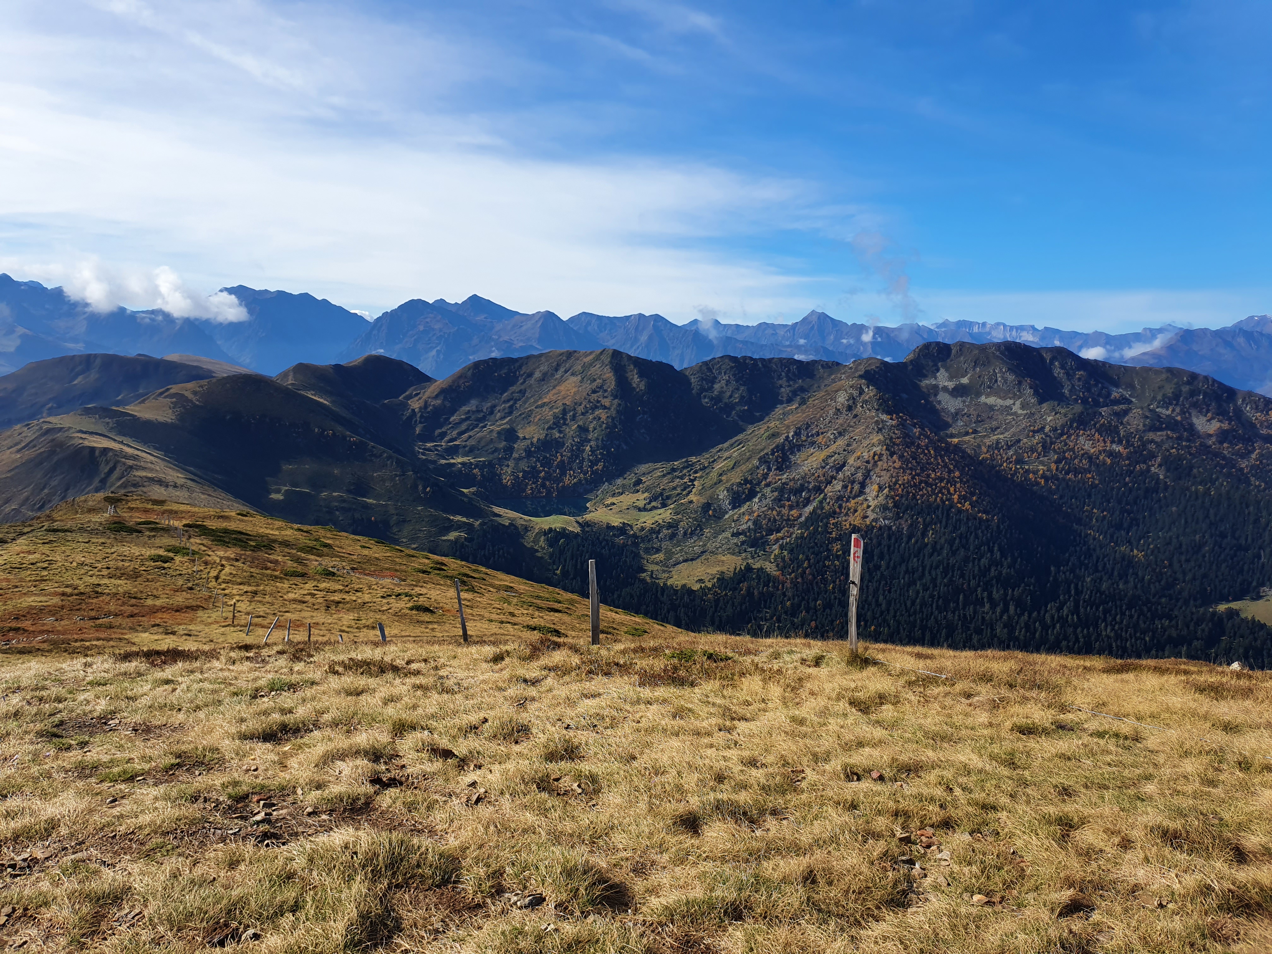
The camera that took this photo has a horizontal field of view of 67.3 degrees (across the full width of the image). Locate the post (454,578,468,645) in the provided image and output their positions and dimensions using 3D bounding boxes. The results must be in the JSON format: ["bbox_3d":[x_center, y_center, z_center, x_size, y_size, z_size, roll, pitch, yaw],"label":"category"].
[{"bbox_3d":[-2.829,2.185,15.500,0.080,1.070,0.080,-7,6,0],"label":"post"}]

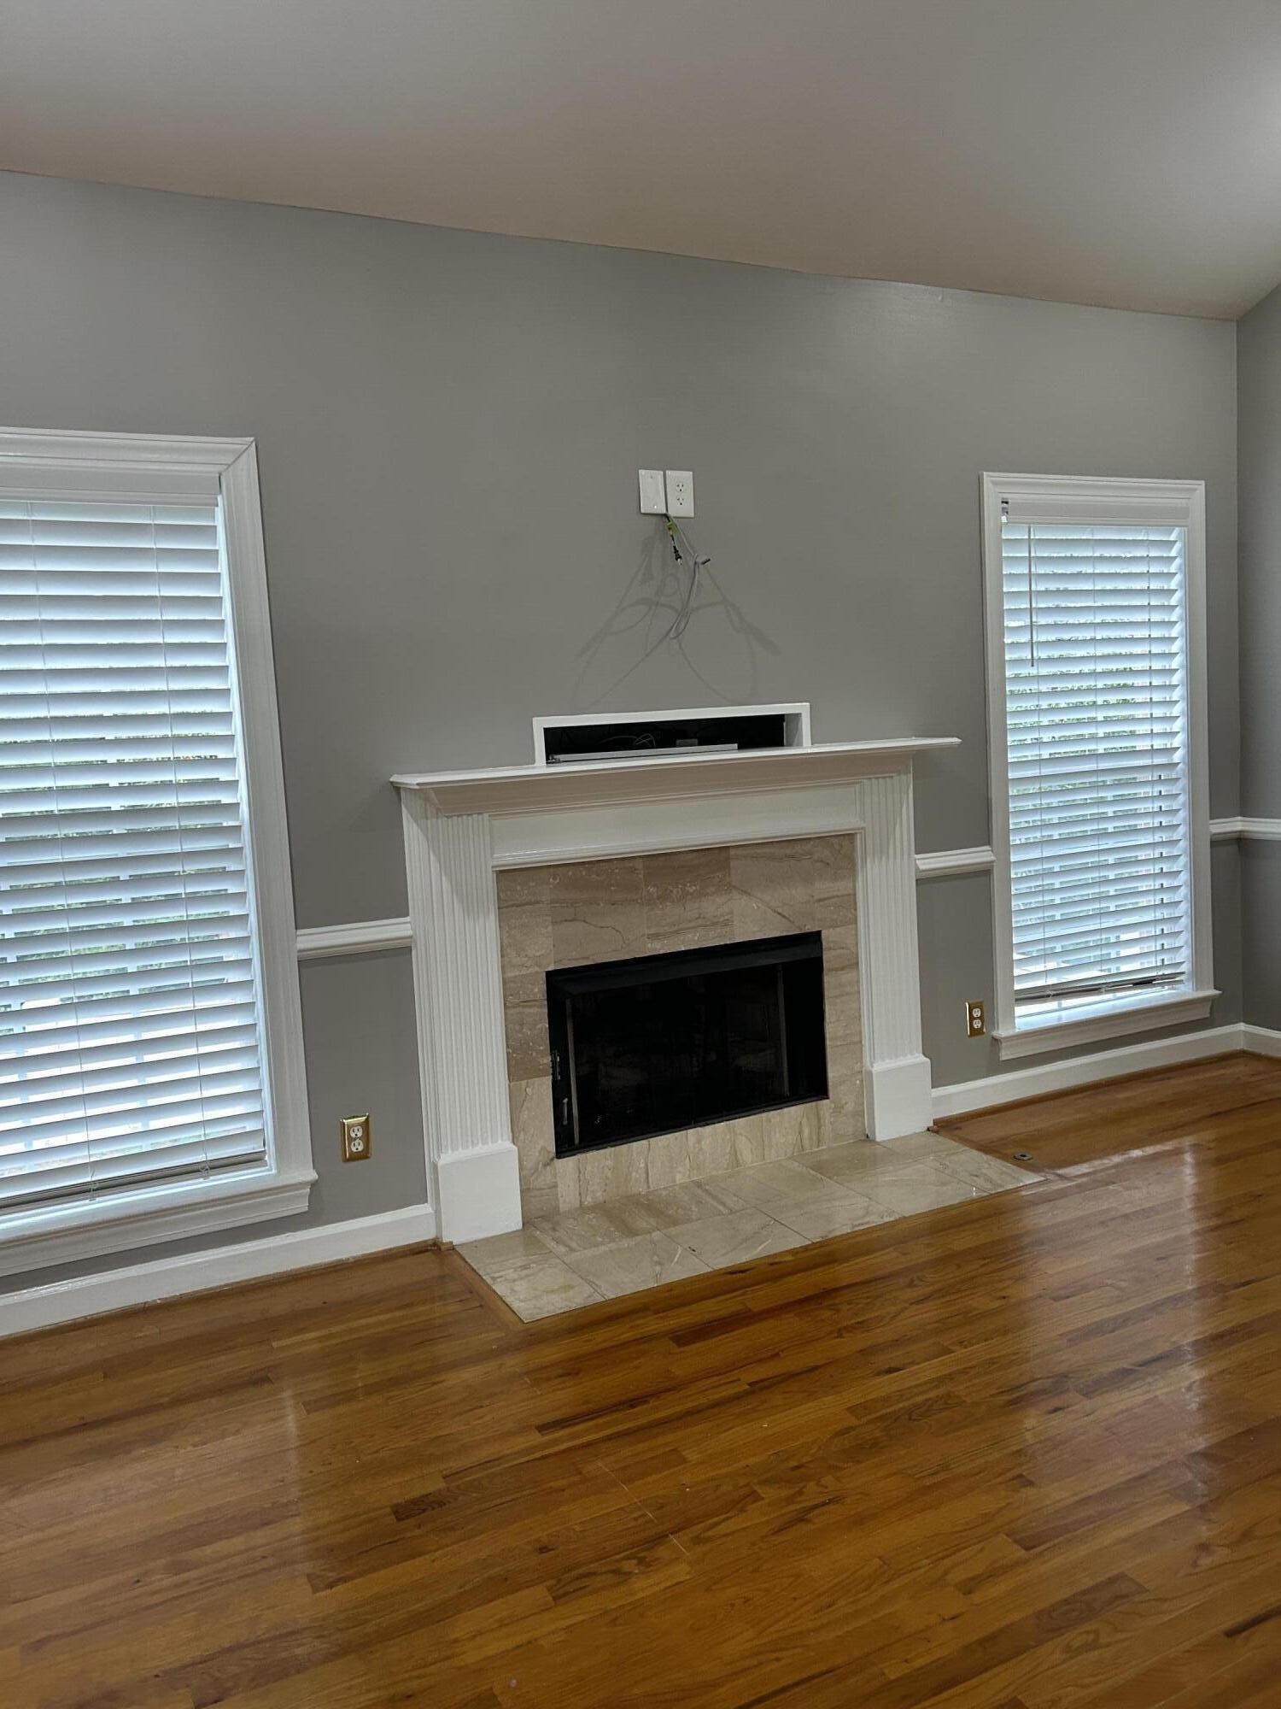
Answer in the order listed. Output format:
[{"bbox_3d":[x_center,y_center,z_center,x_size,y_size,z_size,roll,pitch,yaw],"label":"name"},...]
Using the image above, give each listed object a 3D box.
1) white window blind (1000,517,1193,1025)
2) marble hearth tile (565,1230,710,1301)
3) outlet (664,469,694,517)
[{"bbox_3d":[1.653,-0.345,4.651,0.880,1.754,0.062,-6,7,-26],"label":"white window blind"},{"bbox_3d":[-0.013,1.059,3.315,0.300,0.012,0.303,-6,7,-26],"label":"marble hearth tile"},{"bbox_3d":[0.121,-1.063,3.784,0.087,0.131,0.008,-6,7,-26],"label":"outlet"}]

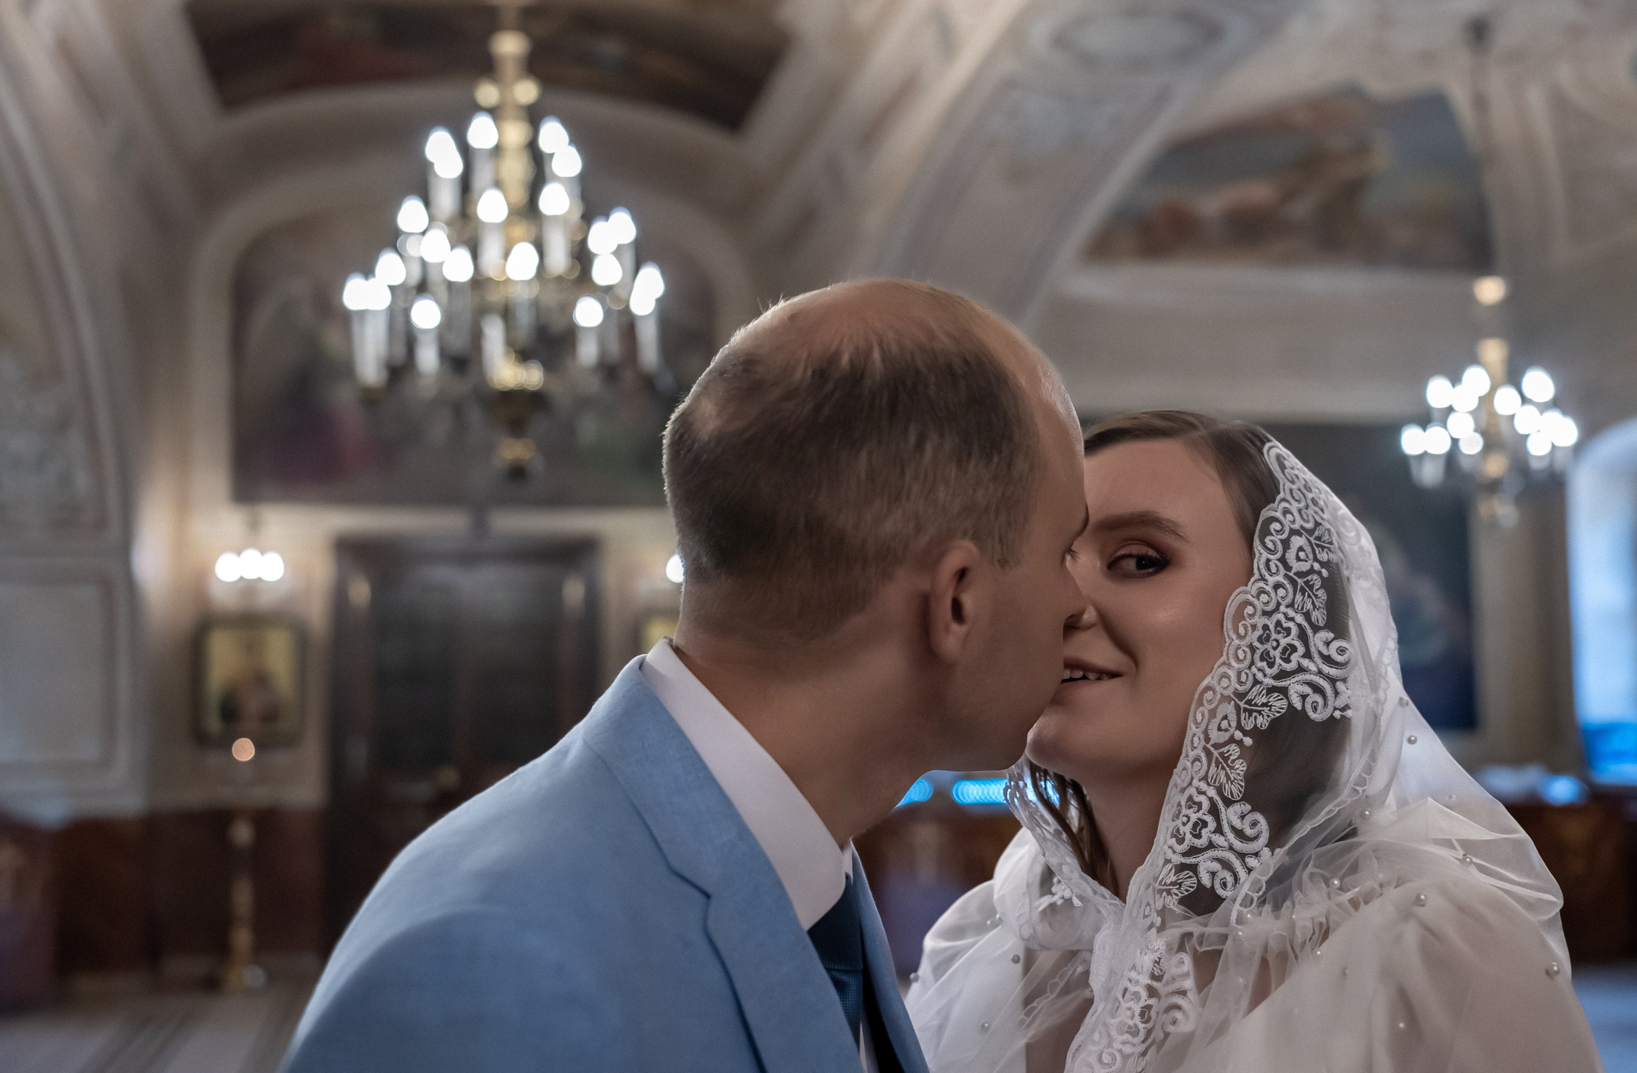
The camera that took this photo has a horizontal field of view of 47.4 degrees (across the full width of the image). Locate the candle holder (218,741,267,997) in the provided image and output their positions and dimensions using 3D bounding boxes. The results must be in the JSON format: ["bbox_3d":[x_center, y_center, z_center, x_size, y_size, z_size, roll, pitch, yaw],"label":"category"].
[{"bbox_3d":[-2.963,1.677,9.641,0.260,1.258,0.260,1,-5,-11],"label":"candle holder"}]

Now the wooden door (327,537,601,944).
[{"bbox_3d":[-1.916,1.184,10.154,1.437,2.326,0.180,1,-5,-11],"label":"wooden door"}]

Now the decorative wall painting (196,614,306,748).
[{"bbox_3d":[-3.025,0.769,9.924,0.545,0.698,0.080,1,-5,-11],"label":"decorative wall painting"}]

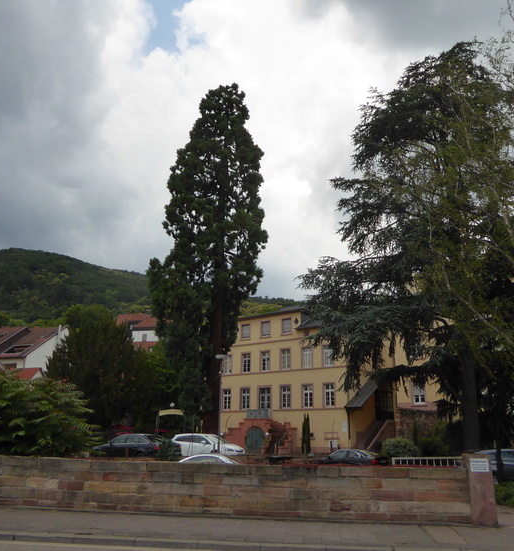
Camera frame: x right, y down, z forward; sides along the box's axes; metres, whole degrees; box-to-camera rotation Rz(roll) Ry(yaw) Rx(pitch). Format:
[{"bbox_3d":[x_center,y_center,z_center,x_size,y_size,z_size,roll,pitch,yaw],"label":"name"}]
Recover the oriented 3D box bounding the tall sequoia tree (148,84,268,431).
[{"bbox_3d":[-3.698,-2.520,43.982,9.600,34.000,9.200,2,-18,0],"label":"tall sequoia tree"}]

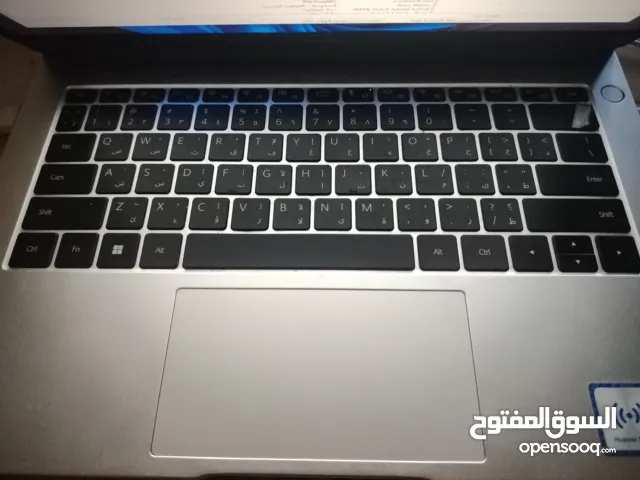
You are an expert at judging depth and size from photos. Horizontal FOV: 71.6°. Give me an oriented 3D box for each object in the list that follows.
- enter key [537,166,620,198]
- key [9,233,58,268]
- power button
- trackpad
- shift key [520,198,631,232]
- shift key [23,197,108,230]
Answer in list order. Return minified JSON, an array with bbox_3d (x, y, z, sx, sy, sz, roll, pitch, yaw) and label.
[{"bbox_3d":[0.120,-0.028,0.209,0.036,0.002,0.017,0,65,1],"label":"enter key"},{"bbox_3d":[-0.127,0.005,0.199,0.019,0.002,0.017,0,65,1],"label":"key"},{"bbox_3d":[0.152,-0.075,0.231,0.012,0.002,0.012,0,65,1],"label":"power button"},{"bbox_3d":[0.000,0.051,0.176,0.122,0.002,0.065,0,65,1],"label":"trackpad"},{"bbox_3d":[0.116,-0.011,0.201,0.046,0.002,0.017,0,65,1],"label":"shift key"},{"bbox_3d":[-0.118,-0.012,0.207,0.037,0.002,0.017,0,65,1],"label":"shift key"}]

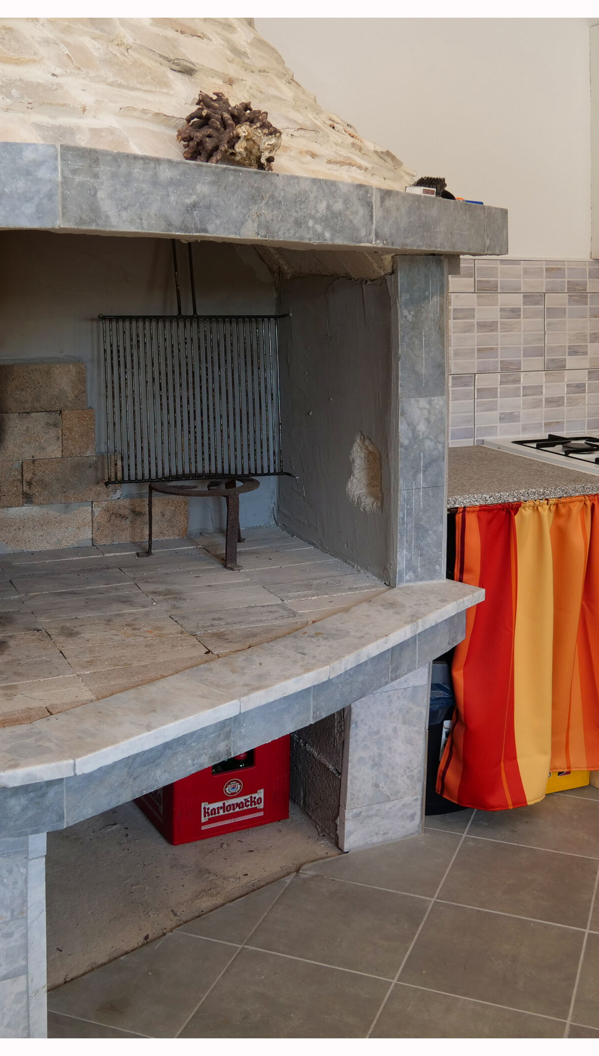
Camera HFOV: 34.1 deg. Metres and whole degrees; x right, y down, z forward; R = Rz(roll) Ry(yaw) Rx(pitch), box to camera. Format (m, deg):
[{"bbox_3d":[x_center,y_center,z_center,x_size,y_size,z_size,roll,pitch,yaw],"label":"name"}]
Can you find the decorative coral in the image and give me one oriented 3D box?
[{"bbox_3d":[-0.130,-0.735,1.810,0.180,0.150,0.150,-5,9,-30],"label":"decorative coral"}]

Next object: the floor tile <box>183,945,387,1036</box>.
[{"bbox_3d":[-0.042,0.887,1.766,0.330,0.010,0.330,3,9,22],"label":"floor tile"}]

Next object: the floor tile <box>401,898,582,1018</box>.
[{"bbox_3d":[0.400,0.874,1.983,0.332,0.010,0.332,4,9,22],"label":"floor tile"}]

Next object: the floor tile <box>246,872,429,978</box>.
[{"bbox_3d":[0.082,0.842,2.070,0.330,0.010,0.330,3,9,22],"label":"floor tile"}]

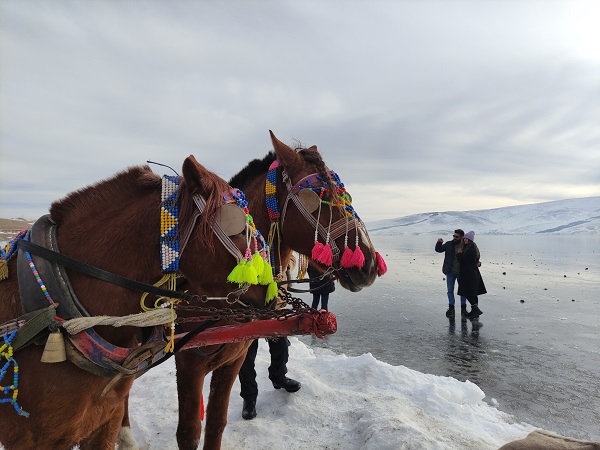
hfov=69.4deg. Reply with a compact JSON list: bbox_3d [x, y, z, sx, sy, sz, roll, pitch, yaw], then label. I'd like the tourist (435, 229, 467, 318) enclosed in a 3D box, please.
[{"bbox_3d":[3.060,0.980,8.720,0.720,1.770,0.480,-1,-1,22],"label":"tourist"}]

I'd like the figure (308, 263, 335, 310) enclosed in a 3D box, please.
[{"bbox_3d":[0.400,1.010,7.800,0.500,1.660,0.380,-1,-2,34],"label":"figure"}]

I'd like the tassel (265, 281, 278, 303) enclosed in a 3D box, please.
[{"bbox_3d":[-0.102,0.238,1.560,0.050,0.083,0.046,0,-1,0],"label":"tassel"}]

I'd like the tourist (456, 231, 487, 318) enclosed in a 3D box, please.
[{"bbox_3d":[3.400,0.990,8.650,0.580,1.710,0.480,-1,-2,38],"label":"tourist"}]

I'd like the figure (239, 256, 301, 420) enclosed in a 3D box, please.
[{"bbox_3d":[-0.260,0.800,3.750,0.600,1.740,0.480,1,-1,-30],"label":"figure"}]

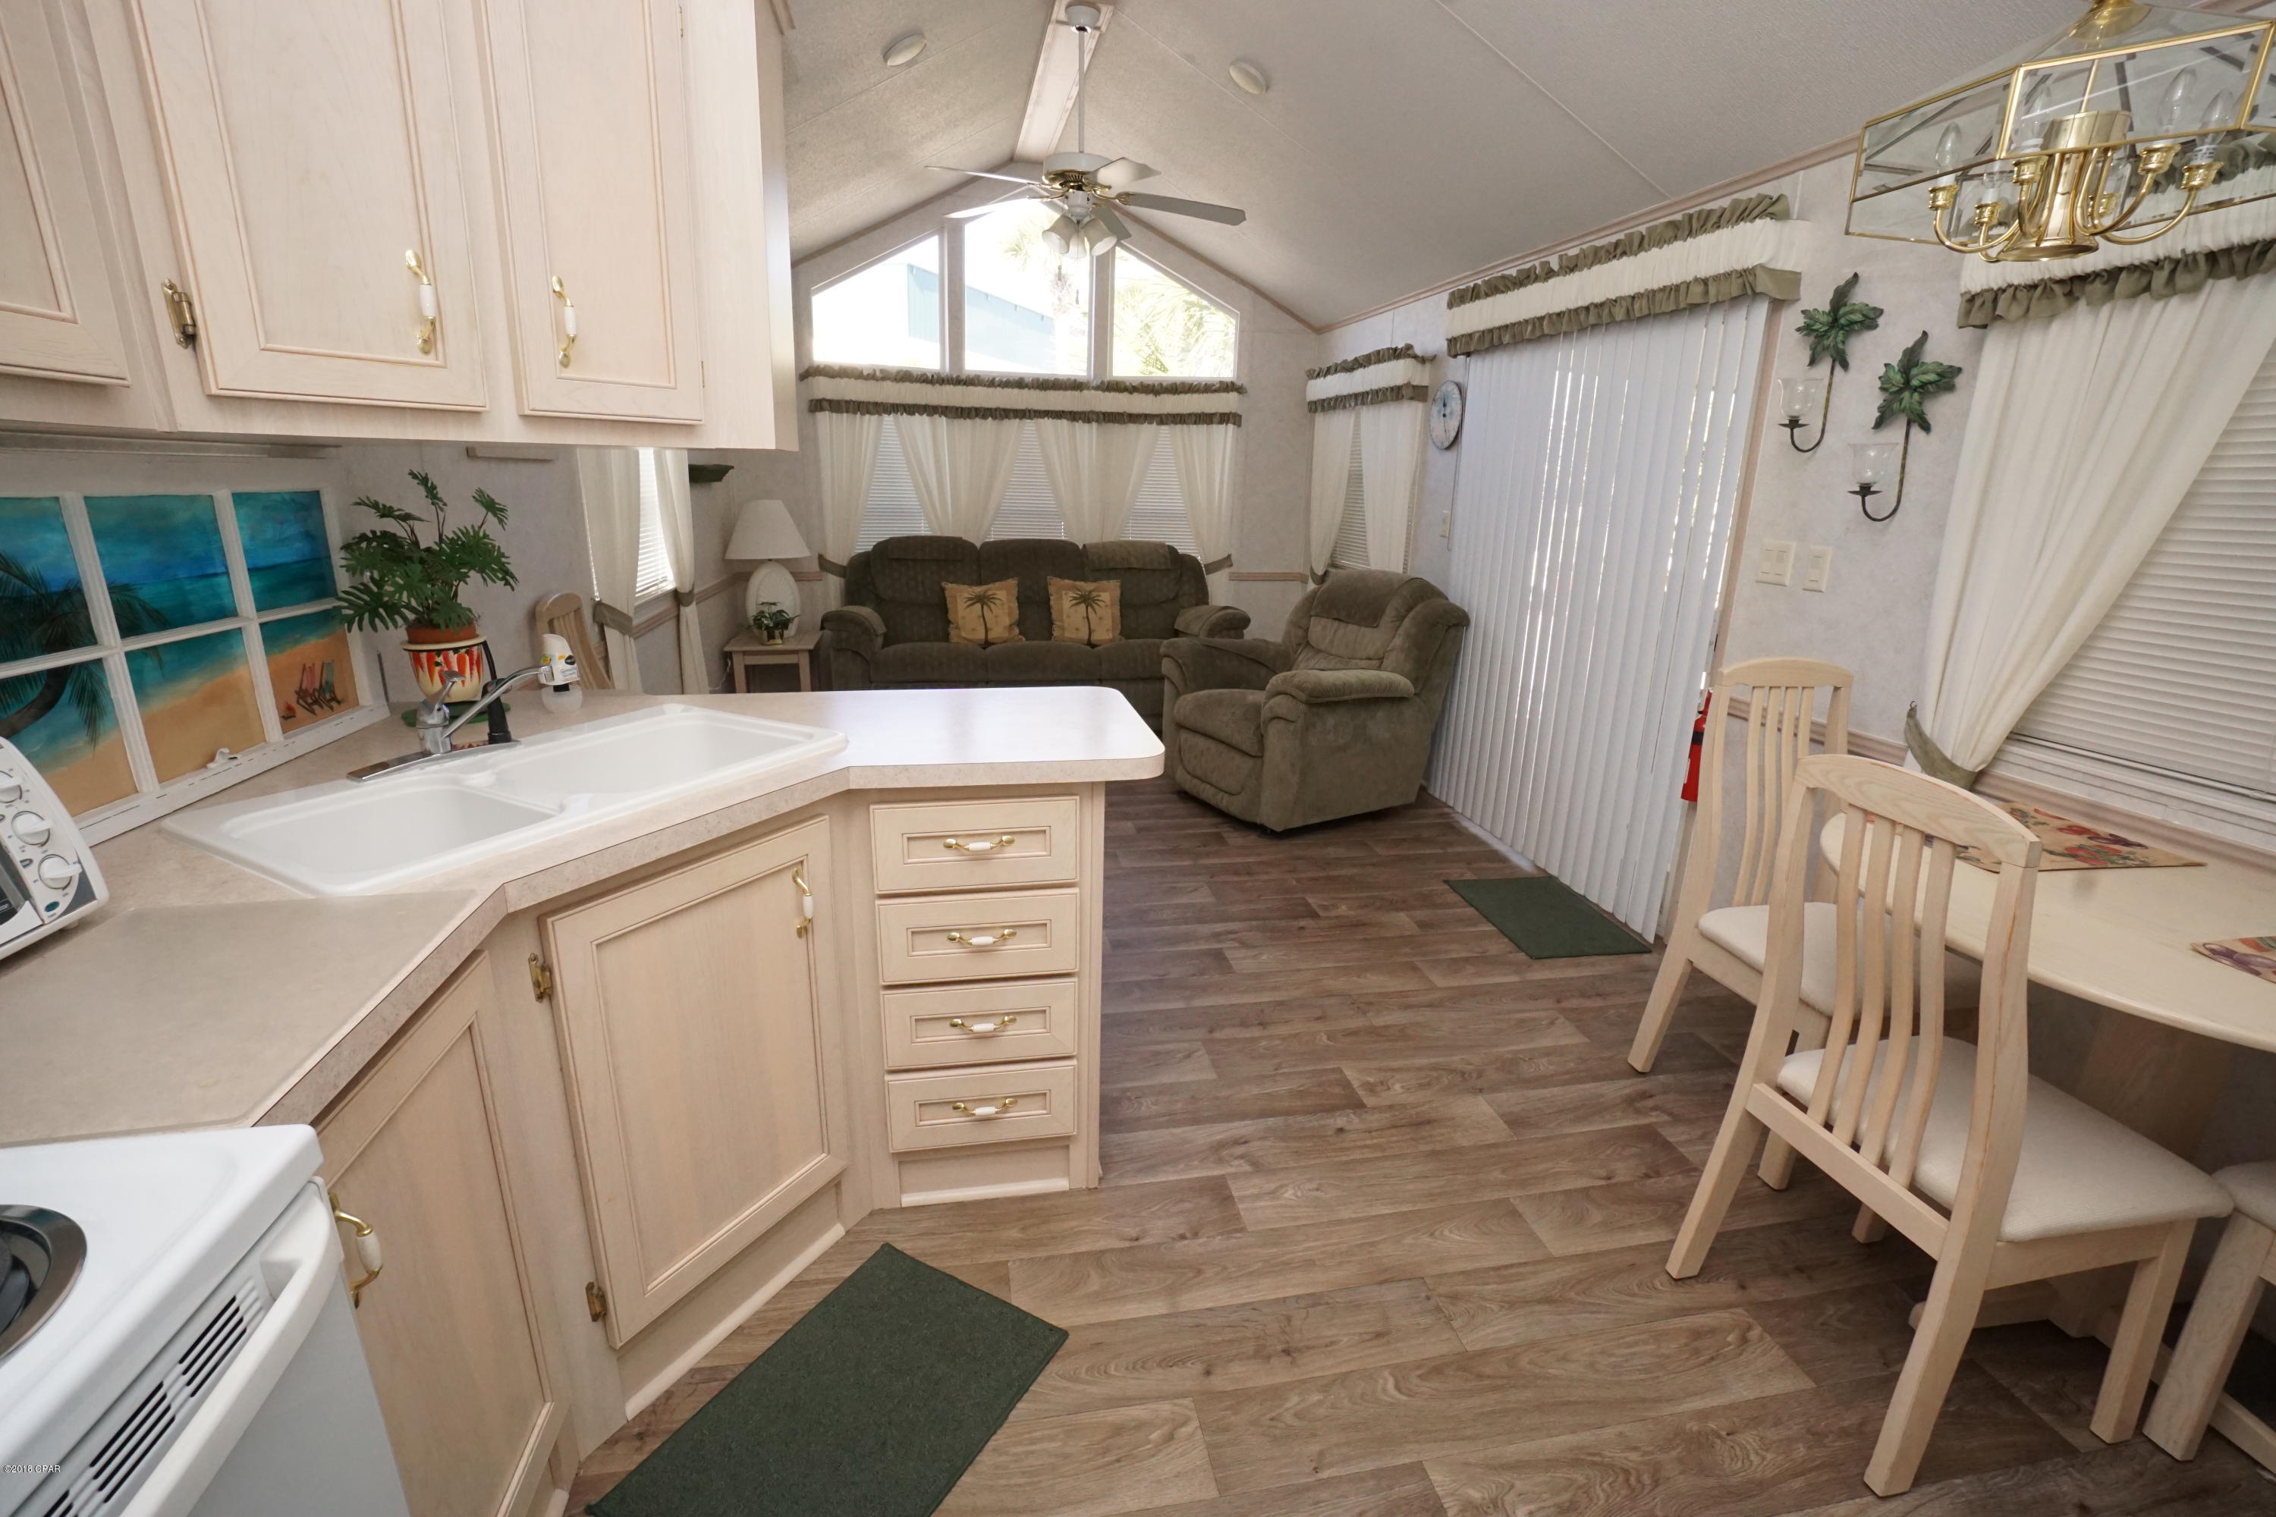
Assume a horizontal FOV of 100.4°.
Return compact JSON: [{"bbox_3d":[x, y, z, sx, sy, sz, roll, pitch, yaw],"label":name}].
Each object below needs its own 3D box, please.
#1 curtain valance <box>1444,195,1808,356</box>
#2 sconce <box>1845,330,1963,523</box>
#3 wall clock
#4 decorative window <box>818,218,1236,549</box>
[{"bbox_3d":[1.517,-1.559,3.190,0.150,0.245,1.630,-1,17,-11],"label":"curtain valance"},{"bbox_3d":[1.716,-0.762,2.188,0.160,0.410,0.210,-1,17,-11],"label":"sconce"},{"bbox_3d":[1.374,-1.532,4.229,0.040,0.290,0.290,-2,17,-11],"label":"wall clock"},{"bbox_3d":[-0.568,-2.077,5.370,2.350,1.840,0.120,-2,17,-11],"label":"decorative window"}]

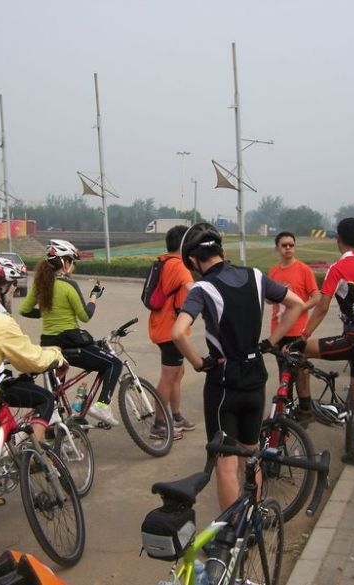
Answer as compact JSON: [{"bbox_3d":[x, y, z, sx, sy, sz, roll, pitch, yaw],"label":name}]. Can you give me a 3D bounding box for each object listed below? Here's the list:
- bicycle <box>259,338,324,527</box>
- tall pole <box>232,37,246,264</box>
[{"bbox_3d":[0.669,0.802,5.350,0.580,1.020,1.660,-1,3,-1],"label":"bicycle"},{"bbox_3d":[2.263,-4.556,29.237,0.200,8.700,0.200,-2,4,0],"label":"tall pole"}]

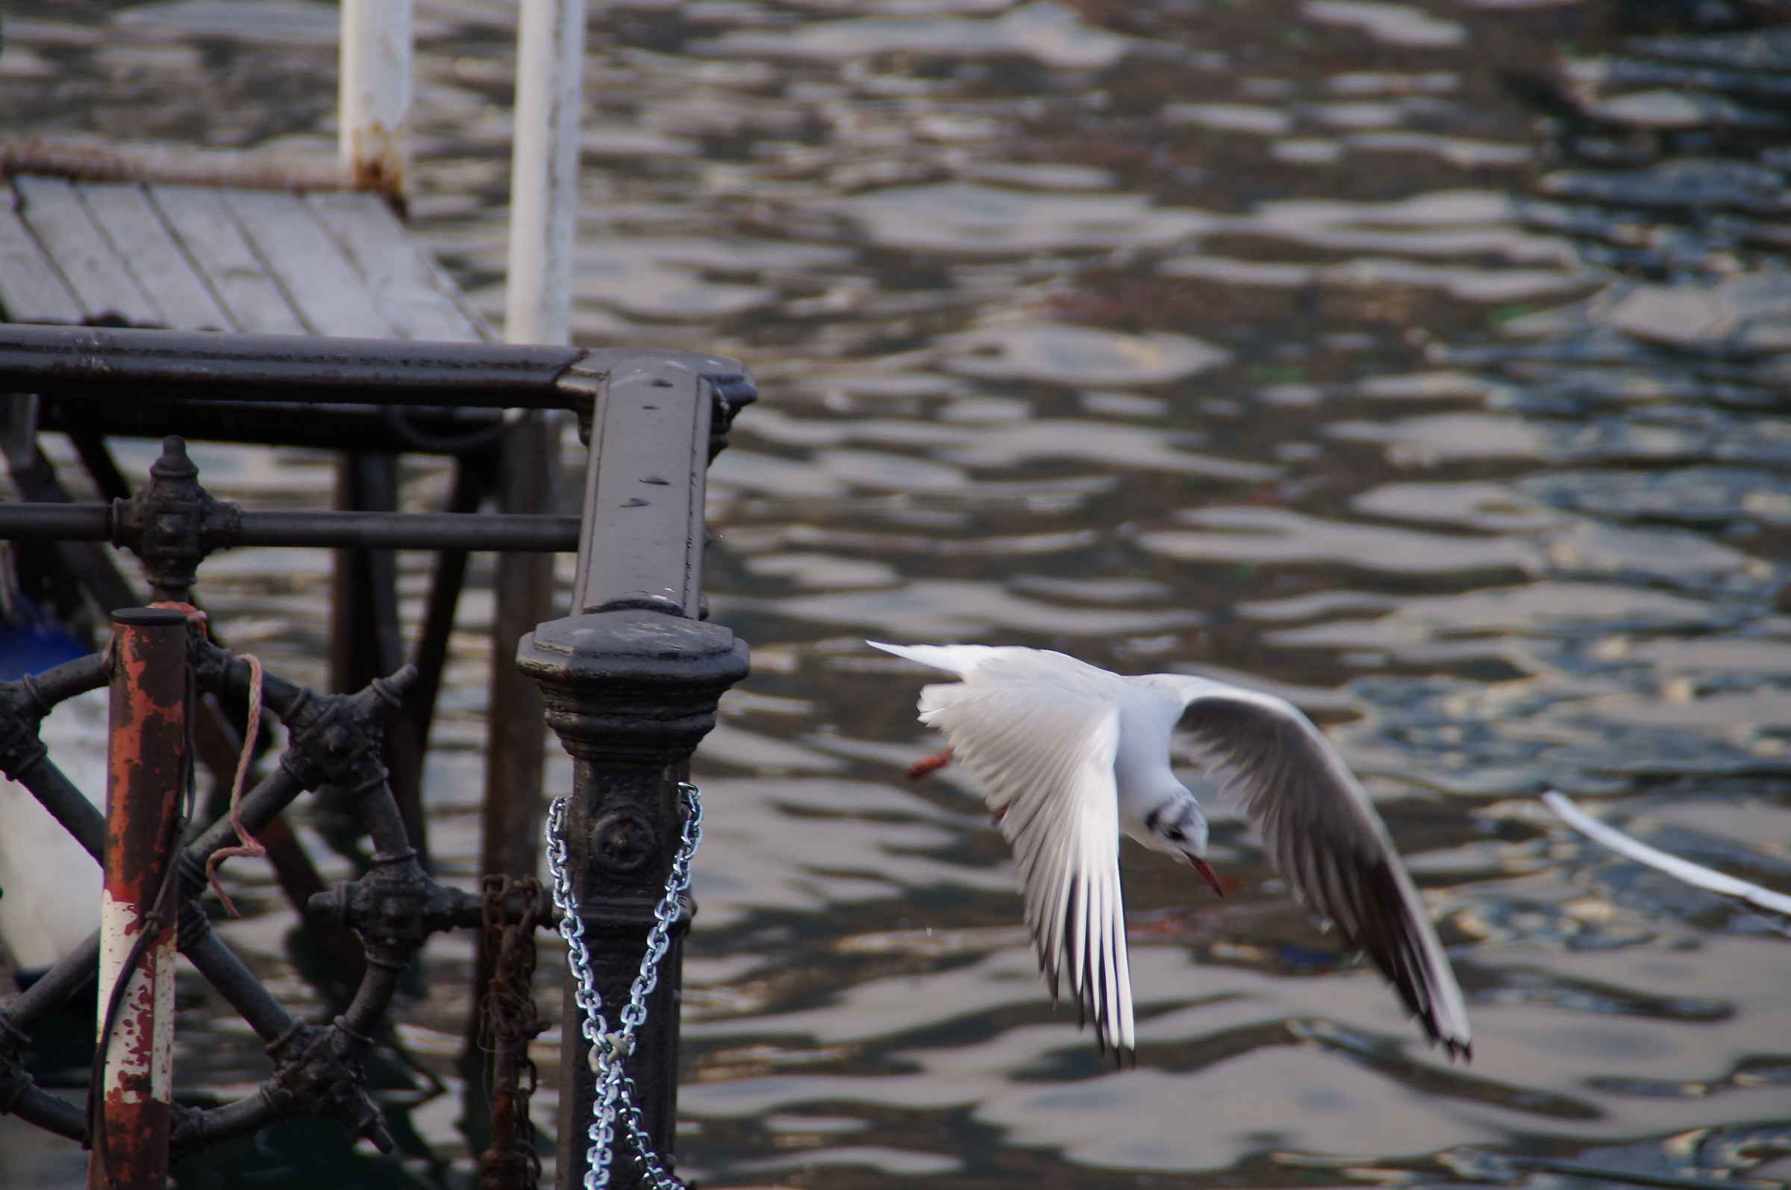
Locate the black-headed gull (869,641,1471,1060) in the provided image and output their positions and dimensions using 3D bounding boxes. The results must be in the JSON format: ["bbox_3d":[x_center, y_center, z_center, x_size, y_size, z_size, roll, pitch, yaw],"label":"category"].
[{"bbox_3d":[0.144,0.173,10.500,0.385,0.255,0.550,15,8,28],"label":"black-headed gull"}]

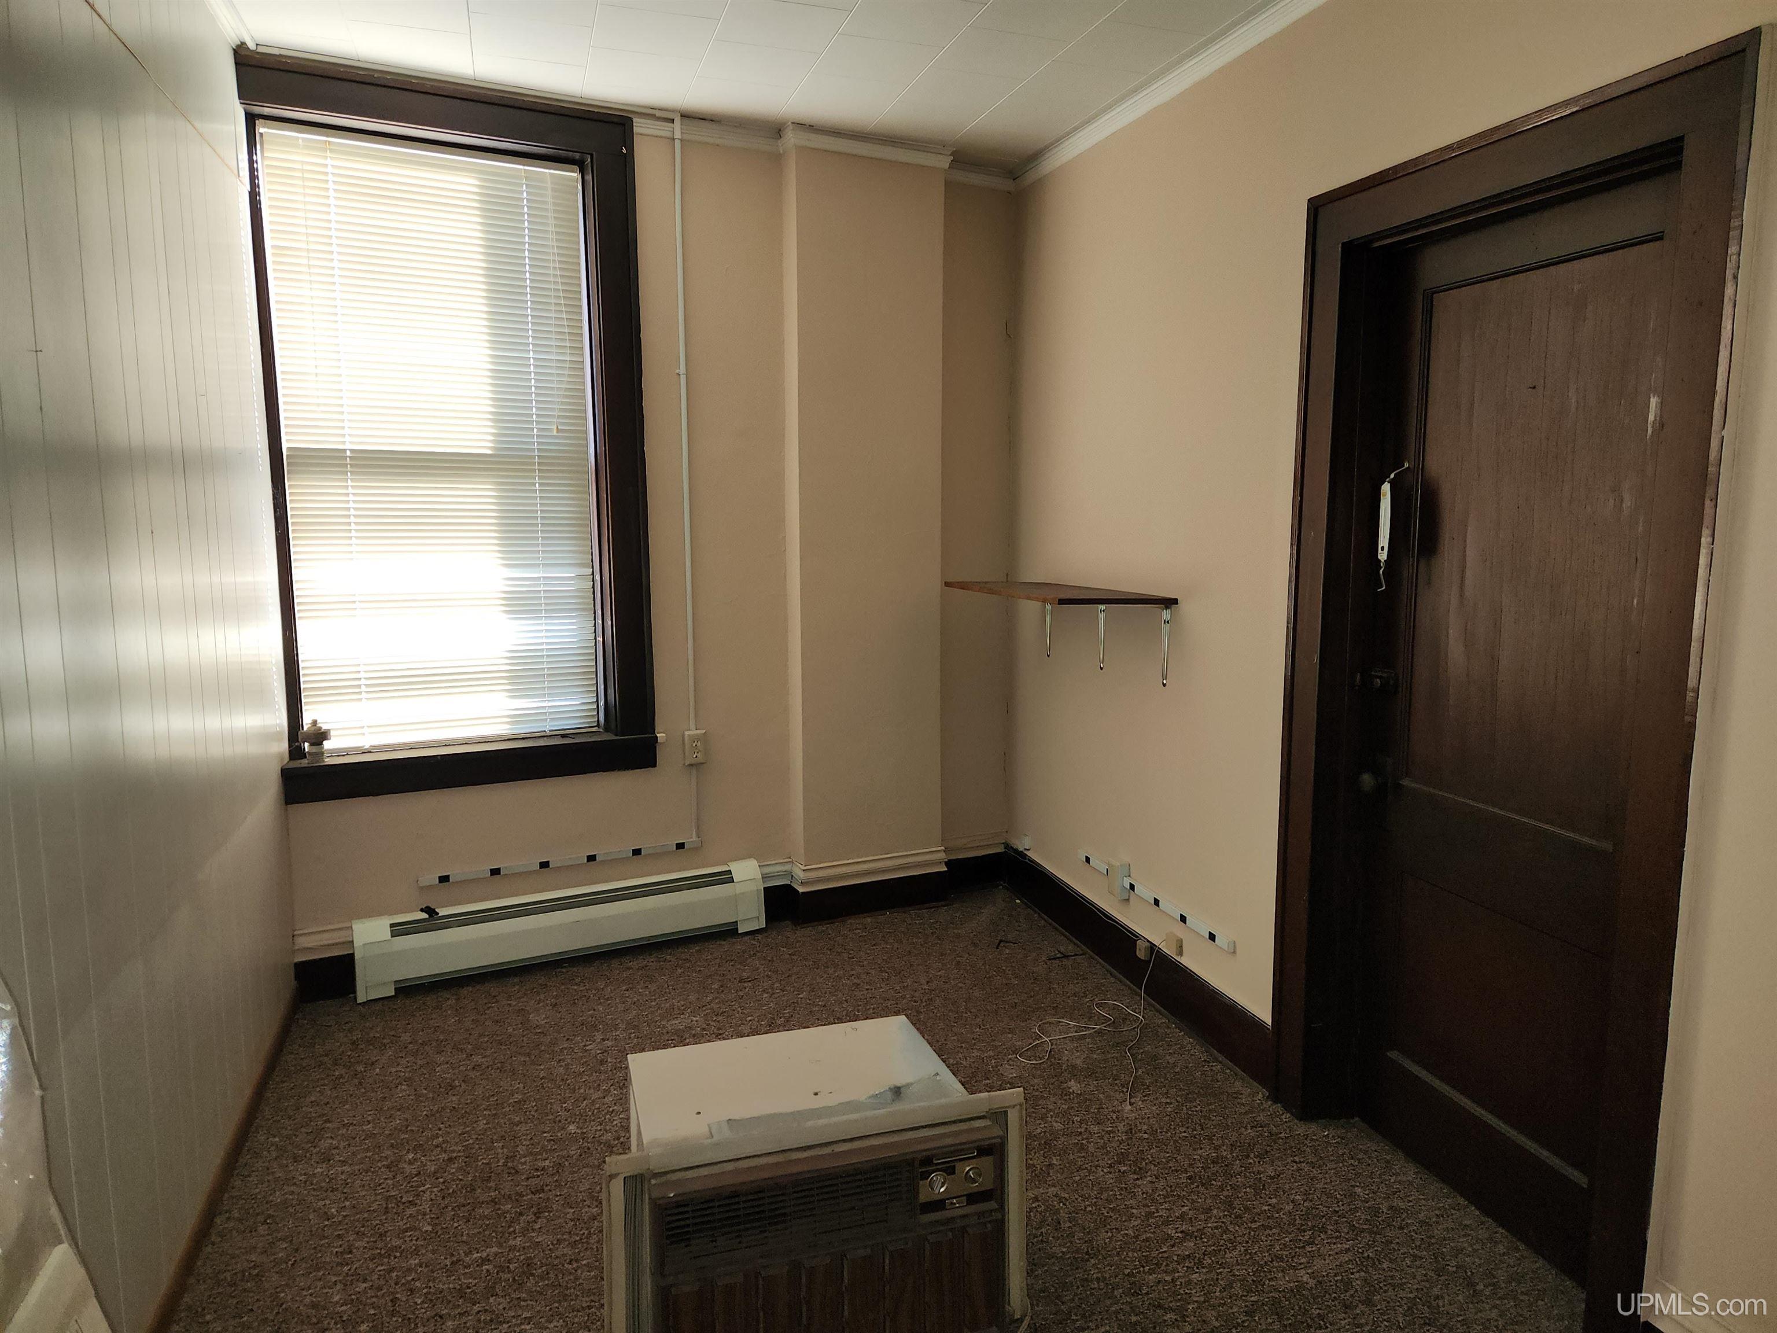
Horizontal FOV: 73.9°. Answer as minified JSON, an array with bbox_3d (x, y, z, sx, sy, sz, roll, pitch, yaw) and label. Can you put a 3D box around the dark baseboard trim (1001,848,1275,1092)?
[{"bbox_3d":[0.729,0.897,3.850,0.025,0.170,1.729,-3,8,-17],"label":"dark baseboard trim"}]

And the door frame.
[{"bbox_3d":[1.200,0.078,2.399,0.150,2.197,1.049,-3,8,-17],"label":"door frame"}]

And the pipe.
[{"bbox_3d":[-0.671,-0.571,3.903,0.022,2.371,0.022,-4,9,-27],"label":"pipe"}]

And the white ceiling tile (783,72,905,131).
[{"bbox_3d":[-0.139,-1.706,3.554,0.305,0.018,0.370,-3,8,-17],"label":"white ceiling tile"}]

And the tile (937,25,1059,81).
[{"bbox_3d":[0.304,-1.689,3.244,0.305,0.016,0.305,-3,8,-17],"label":"tile"}]

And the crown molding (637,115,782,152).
[{"bbox_3d":[-0.567,-1.722,3.811,0.500,0.075,0.045,-4,9,-28],"label":"crown molding"}]

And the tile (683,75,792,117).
[{"bbox_3d":[-0.455,-1.705,3.543,0.300,0.018,0.305,-3,8,-17],"label":"tile"}]

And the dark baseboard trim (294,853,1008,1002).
[{"bbox_3d":[-0.647,0.883,4.082,2.522,0.140,0.100,-4,9,-27],"label":"dark baseboard trim"}]

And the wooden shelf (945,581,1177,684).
[{"bbox_3d":[0.499,-0.132,3.960,0.335,0.280,1.220,-3,8,-17],"label":"wooden shelf"}]

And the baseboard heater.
[{"bbox_3d":[-1.034,0.850,3.895,1.330,0.228,0.085,-4,9,-28],"label":"baseboard heater"}]

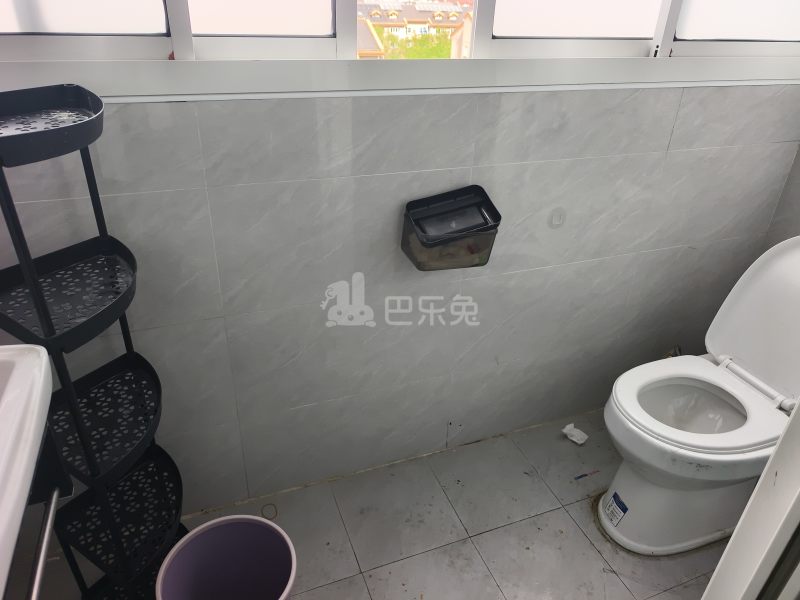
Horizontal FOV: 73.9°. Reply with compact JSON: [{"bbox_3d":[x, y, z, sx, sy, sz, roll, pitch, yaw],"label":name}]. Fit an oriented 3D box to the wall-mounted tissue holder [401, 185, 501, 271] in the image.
[{"bbox_3d":[0.125,-0.175,1.250,0.210,0.155,0.122,-9,31,-19],"label":"wall-mounted tissue holder"}]

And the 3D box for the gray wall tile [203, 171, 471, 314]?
[{"bbox_3d":[-0.115,-0.139,1.235,0.600,0.300,0.010,-9,30,-19],"label":"gray wall tile"}]

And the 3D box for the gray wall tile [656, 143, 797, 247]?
[{"bbox_3d":[0.969,-0.314,1.618,0.521,0.301,0.010,-9,31,-19],"label":"gray wall tile"}]

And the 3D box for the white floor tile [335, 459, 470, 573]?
[{"bbox_3d":[-0.011,0.592,1.498,0.305,0.010,0.303,-9,31,-19],"label":"white floor tile"}]

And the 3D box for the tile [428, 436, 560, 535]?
[{"bbox_3d":[0.272,0.547,1.596,0.299,0.010,0.303,-9,31,-19],"label":"tile"}]

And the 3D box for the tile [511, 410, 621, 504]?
[{"bbox_3d":[0.553,0.503,1.693,0.302,0.010,0.303,-9,31,-19],"label":"tile"}]

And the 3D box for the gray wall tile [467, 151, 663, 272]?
[{"bbox_3d":[0.445,-0.230,1.438,0.599,0.302,0.010,-9,31,-19],"label":"gray wall tile"}]

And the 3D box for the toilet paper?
[{"bbox_3d":[0.579,0.446,1.757,0.075,0.030,0.045,25,36,35],"label":"toilet paper"}]

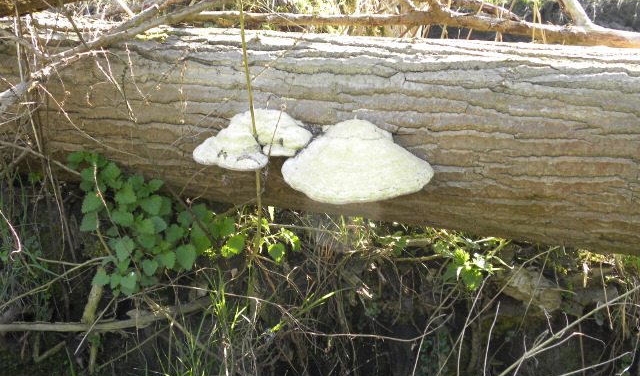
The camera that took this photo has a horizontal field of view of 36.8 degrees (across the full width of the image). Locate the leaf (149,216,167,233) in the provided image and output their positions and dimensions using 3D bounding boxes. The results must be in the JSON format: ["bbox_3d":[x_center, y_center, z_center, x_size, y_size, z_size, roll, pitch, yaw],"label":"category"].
[{"bbox_3d":[-0.387,0.087,2.290,0.043,0.043,0.017,11,-27,0],"label":"leaf"}]

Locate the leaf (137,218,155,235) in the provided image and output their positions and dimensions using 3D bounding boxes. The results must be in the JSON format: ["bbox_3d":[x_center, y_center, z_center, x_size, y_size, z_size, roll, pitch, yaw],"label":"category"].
[{"bbox_3d":[-0.374,0.083,2.060,0.039,0.014,0.037,0,60,0],"label":"leaf"}]

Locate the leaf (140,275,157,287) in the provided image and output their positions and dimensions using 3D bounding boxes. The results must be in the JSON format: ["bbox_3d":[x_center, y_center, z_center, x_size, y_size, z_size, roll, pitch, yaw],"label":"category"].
[{"bbox_3d":[-0.412,0.220,2.310,0.041,0.038,0.017,0,-27,-6],"label":"leaf"}]

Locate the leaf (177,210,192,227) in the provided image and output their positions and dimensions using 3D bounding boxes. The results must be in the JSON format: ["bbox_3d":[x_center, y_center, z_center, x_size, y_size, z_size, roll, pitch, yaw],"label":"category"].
[{"bbox_3d":[-0.326,0.073,2.310,0.038,0.043,0.017,0,-27,-5],"label":"leaf"}]

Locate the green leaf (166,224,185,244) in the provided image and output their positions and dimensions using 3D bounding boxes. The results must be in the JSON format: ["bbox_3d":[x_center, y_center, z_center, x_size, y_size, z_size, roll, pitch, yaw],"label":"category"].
[{"bbox_3d":[-0.313,0.100,2.070,0.043,0.014,0.045,2,60,4],"label":"green leaf"}]

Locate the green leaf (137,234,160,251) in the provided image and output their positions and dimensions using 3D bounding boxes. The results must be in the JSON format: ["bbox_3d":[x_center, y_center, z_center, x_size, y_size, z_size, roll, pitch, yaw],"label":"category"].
[{"bbox_3d":[-0.370,0.115,2.060,0.047,0.014,0.040,0,60,0],"label":"green leaf"}]

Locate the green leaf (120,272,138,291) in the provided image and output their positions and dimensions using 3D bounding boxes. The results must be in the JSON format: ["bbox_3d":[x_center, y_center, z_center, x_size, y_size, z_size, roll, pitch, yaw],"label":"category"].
[{"bbox_3d":[-0.444,0.221,2.240,0.041,0.049,0.016,0,-15,0],"label":"green leaf"}]

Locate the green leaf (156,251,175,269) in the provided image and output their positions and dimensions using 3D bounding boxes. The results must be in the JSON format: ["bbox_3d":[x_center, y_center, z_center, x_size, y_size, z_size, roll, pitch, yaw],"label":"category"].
[{"bbox_3d":[-0.366,0.170,2.280,0.036,0.045,0.015,-11,-12,-7],"label":"green leaf"}]

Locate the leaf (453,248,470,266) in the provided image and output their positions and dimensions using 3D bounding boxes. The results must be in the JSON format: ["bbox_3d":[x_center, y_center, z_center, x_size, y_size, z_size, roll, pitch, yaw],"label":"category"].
[{"bbox_3d":[0.342,0.167,2.300,0.036,0.045,0.020,-14,-19,-5],"label":"leaf"}]

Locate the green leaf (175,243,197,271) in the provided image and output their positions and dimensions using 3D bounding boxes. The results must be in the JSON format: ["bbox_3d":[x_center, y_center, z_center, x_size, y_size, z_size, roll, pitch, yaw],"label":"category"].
[{"bbox_3d":[-0.315,0.163,2.260,0.048,0.064,0.017,-3,-26,-6],"label":"green leaf"}]

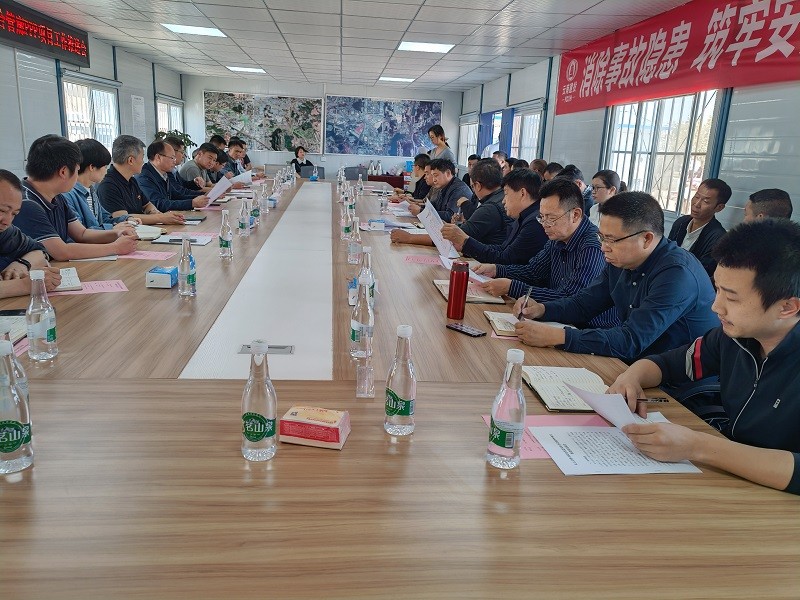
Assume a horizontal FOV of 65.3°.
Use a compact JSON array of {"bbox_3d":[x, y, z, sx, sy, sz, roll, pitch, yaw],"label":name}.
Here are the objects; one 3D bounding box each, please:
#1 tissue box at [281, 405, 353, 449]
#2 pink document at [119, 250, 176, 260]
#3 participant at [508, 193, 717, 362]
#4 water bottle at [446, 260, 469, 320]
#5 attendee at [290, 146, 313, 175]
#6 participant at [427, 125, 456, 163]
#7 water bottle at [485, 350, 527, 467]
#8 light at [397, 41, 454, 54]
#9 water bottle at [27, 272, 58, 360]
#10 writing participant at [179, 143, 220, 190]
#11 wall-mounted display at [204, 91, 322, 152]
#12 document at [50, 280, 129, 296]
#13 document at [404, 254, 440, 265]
[{"bbox_3d":[-0.179,0.270,1.332,0.128,0.047,0.086,5,14,8],"label":"tissue box"},{"bbox_3d":[-1.292,-0.226,3.132,0.297,0.003,0.210,2,14,-2],"label":"pink document"},{"bbox_3d":[0.673,0.276,2.025,0.660,1.270,0.560,1,14,-7],"label":"participant"},{"bbox_3d":[0.213,-0.037,2.293,0.067,0.210,0.067,1,14,-7],"label":"water bottle"},{"bbox_3d":[-1.540,-1.794,9.813,0.450,1.200,0.650,1,15,-9],"label":"attendee"},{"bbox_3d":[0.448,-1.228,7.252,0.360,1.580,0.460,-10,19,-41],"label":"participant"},{"bbox_3d":[0.220,0.215,1.246,0.068,0.233,0.068,1,14,-6],"label":"water bottle"},{"bbox_3d":[0.284,-2.769,6.816,0.580,0.050,0.610,2,14,-6],"label":"light"},{"bbox_3d":[-0.973,0.041,1.684,0.068,0.233,0.068,1,14,-6],"label":"water bottle"},{"bbox_3d":[-2.018,-0.863,5.994,0.660,1.260,0.530,5,14,8],"label":"writing participant"},{"bbox_3d":[-2.618,-3.397,12.040,2.230,1.072,0.040,2,14,-6],"label":"wall-mounted display"},{"bbox_3d":[-1.226,-0.048,2.421,0.297,0.004,0.210,-5,16,-29],"label":"document"},{"bbox_3d":[0.179,-0.217,3.399,0.297,0.004,0.210,3,14,-1],"label":"document"}]

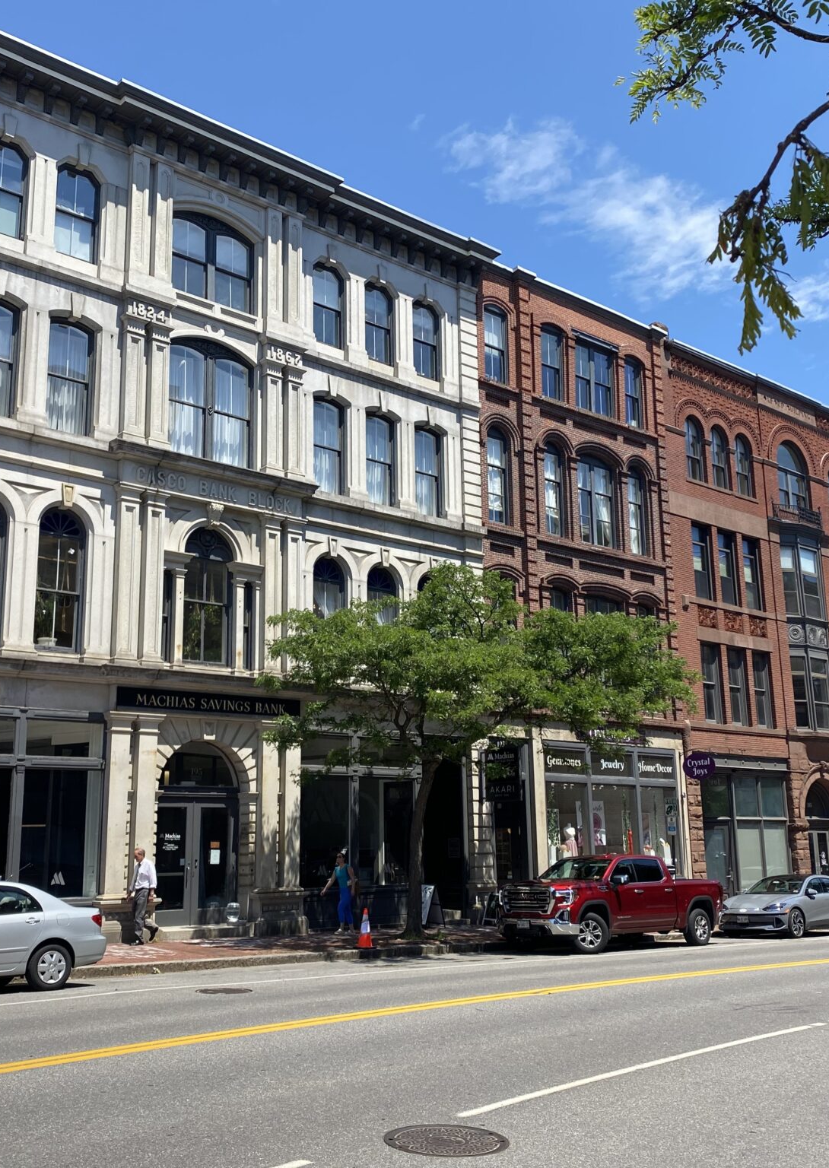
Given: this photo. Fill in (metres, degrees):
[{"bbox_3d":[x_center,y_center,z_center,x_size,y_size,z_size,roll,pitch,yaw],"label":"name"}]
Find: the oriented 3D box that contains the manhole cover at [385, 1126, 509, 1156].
[{"bbox_3d":[0.186,3.276,6.837,0.735,0.040,0.735,1,-12,0],"label":"manhole cover"}]

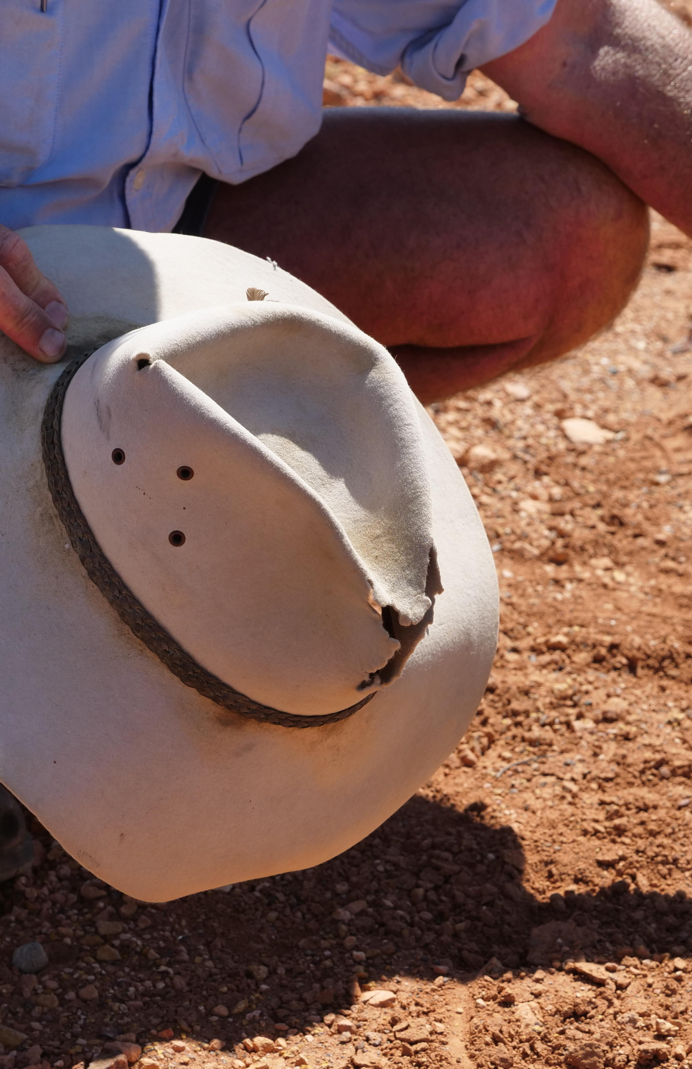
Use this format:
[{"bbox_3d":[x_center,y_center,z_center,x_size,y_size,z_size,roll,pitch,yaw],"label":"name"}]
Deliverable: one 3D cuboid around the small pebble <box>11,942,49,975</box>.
[{"bbox_3d":[-0.184,0.247,1.680,0.019,0.016,0.021,0,27,0],"label":"small pebble"}]

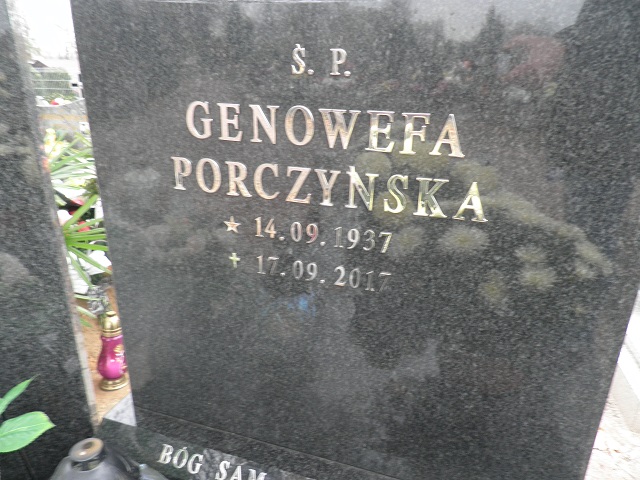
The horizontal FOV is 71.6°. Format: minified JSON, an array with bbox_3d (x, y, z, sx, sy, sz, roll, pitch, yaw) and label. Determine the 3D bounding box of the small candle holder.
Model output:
[{"bbox_3d":[-0.547,0.290,1.175,0.074,0.214,0.074,5,20,-2],"label":"small candle holder"}]

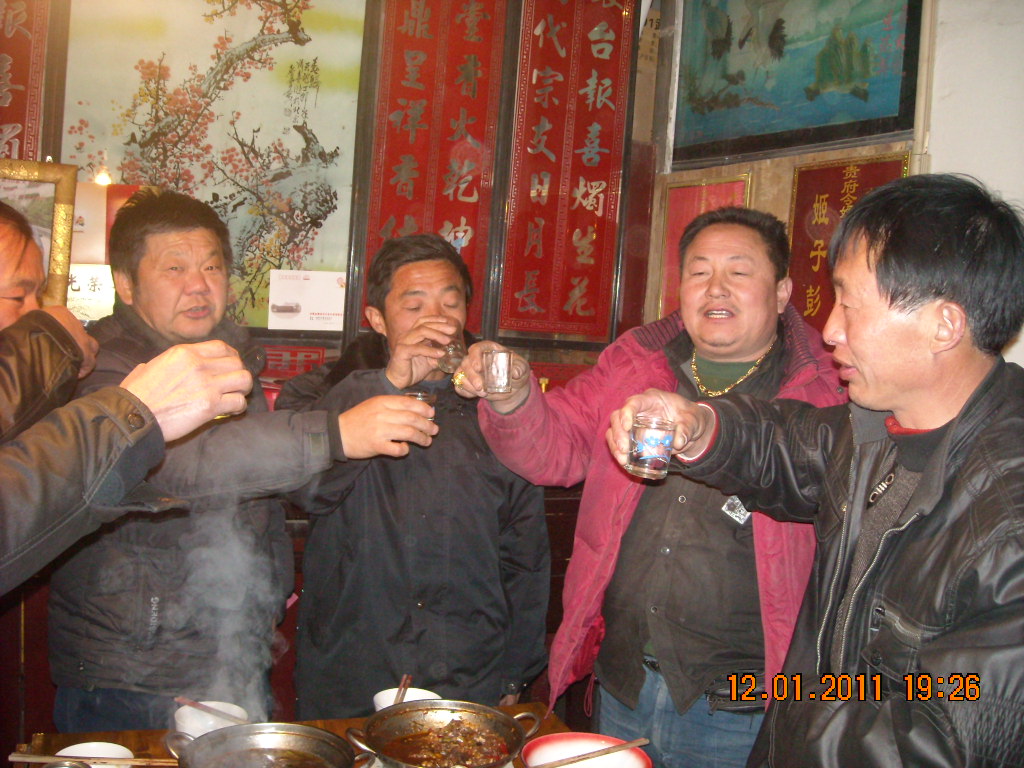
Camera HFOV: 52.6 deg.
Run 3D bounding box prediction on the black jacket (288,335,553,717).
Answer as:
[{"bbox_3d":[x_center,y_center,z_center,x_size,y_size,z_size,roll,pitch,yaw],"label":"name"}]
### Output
[{"bbox_3d":[-0.175,0.280,1.890,0.520,0.770,0.360,4,0,-18],"label":"black jacket"}]

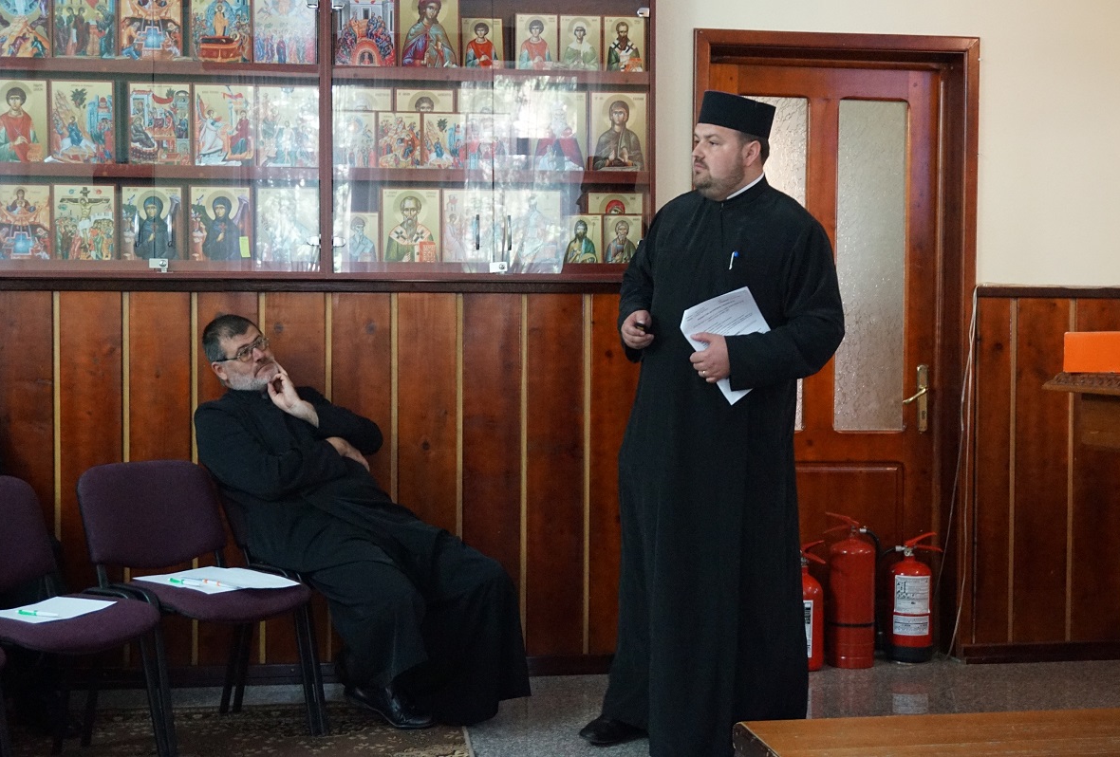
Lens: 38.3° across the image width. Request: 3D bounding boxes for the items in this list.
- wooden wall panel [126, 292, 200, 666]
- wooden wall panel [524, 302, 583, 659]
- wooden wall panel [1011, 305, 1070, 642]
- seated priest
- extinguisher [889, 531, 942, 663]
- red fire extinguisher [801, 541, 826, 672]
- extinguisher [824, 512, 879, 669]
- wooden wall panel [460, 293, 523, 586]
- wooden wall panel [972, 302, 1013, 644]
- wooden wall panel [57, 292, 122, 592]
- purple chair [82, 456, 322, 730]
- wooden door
[{"bbox_3d":[-1.309,0.333,5.311,0.218,1.229,0.030,0,2,-8],"label":"wooden wall panel"},{"bbox_3d":[-0.013,0.322,5.389,0.200,1.210,0.020,0,2,-9],"label":"wooden wall panel"},{"bbox_3d":[1.712,0.331,5.751,0.210,1.229,0.030,0,2,-8],"label":"wooden wall panel"},{"bbox_3d":[-0.641,0.416,5.055,0.900,1.230,0.630,2,3,34],"label":"seated priest"},{"bbox_3d":[1.262,0.769,5.729,0.190,0.450,0.150,1,2,11],"label":"extinguisher"},{"bbox_3d":[0.860,0.791,5.659,0.185,0.447,0.160,1,2,30],"label":"red fire extinguisher"},{"bbox_3d":[1.037,0.743,5.705,0.195,0.540,0.165,0,2,-9],"label":"extinguisher"},{"bbox_3d":[-0.231,0.334,5.468,0.211,1.238,0.030,0,2,-8],"label":"wooden wall panel"},{"bbox_3d":[1.530,0.331,5.725,0.137,1.232,0.030,0,2,-8],"label":"wooden wall panel"},{"bbox_3d":[-1.492,0.323,5.153,0.200,1.210,0.020,0,2,-9],"label":"wooden wall panel"},{"bbox_3d":[-1.024,0.630,4.556,0.545,0.785,0.530,2,2,39],"label":"purple chair"},{"bbox_3d":[0.920,-0.053,5.728,0.870,2.090,0.050,0,2,-9],"label":"wooden door"}]

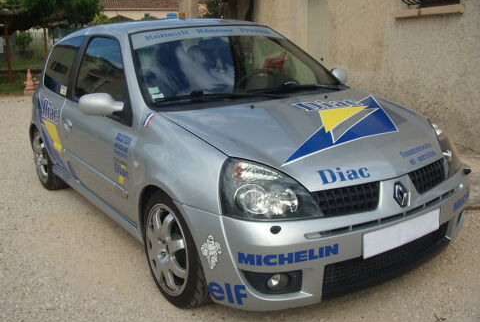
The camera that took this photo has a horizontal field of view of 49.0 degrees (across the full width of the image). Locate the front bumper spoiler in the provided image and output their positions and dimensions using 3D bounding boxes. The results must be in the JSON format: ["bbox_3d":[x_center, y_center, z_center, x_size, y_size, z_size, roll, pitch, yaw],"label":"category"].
[{"bbox_3d":[0.567,0.280,2.617,1.640,0.530,0.620,-11,17,-32],"label":"front bumper spoiler"}]

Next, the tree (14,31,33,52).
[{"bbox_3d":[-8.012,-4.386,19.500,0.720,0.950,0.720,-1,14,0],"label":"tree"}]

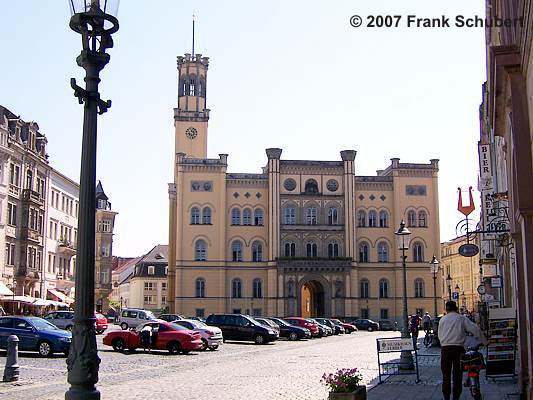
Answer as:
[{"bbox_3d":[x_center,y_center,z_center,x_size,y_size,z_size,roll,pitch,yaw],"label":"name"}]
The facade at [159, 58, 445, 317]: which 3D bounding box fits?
[{"bbox_3d":[4.832,-0.931,99.902,36.870,39.090,14.000,1,-9,-5],"label":"facade"}]

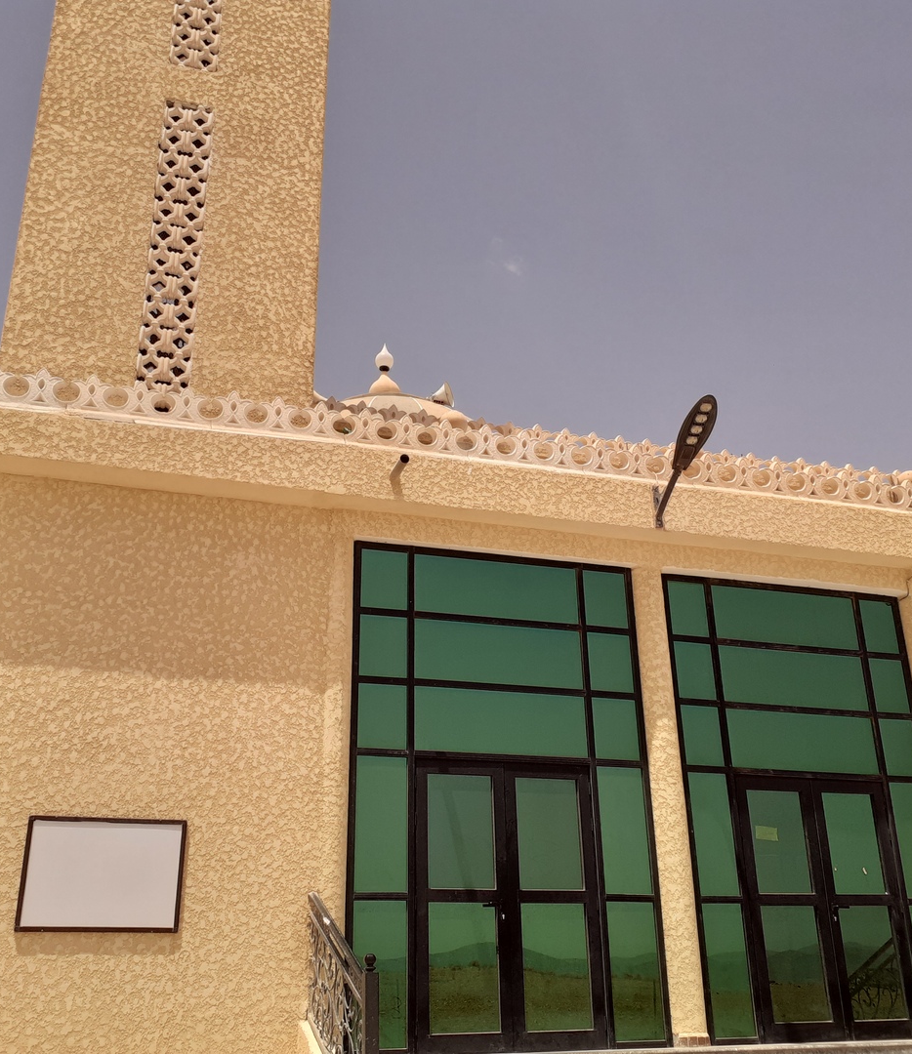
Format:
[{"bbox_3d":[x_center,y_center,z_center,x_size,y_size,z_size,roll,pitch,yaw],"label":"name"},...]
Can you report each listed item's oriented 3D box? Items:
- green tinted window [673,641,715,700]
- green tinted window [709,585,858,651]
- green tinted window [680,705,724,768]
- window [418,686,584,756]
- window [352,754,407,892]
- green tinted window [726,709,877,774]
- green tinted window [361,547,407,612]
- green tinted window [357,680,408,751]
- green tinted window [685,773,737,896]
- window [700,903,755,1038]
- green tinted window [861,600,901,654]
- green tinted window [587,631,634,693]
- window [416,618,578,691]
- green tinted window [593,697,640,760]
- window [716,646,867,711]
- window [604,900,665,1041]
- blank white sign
[{"bbox_3d":[2.089,1.258,9.552,0.358,0.500,0.050,6,-25,-16],"label":"green tinted window"},{"bbox_3d":[3.027,0.837,10.059,1.478,0.503,0.050,6,-25,-16],"label":"green tinted window"},{"bbox_3d":[2.164,1.834,9.614,0.369,0.514,0.050,6,-24,-16],"label":"green tinted window"},{"bbox_3d":[0.386,1.628,9.104,1.509,0.523,0.050,6,-24,-16],"label":"window"},{"bbox_3d":[-0.573,2.297,8.498,0.413,1.025,0.050,6,-24,-16],"label":"window"},{"bbox_3d":[3.144,1.941,9.898,1.528,0.513,0.050,6,-24,-16],"label":"green tinted window"},{"bbox_3d":[-0.568,0.425,8.782,0.390,0.494,0.050,6,-24,-17],"label":"green tinted window"},{"bbox_3d":[-0.567,1.478,8.548,0.391,0.506,0.050,6,-25,-16],"label":"green tinted window"},{"bbox_3d":[2.079,2.472,8.834,0.356,0.962,0.050,6,-24,-17],"label":"green tinted window"},{"bbox_3d":[2.214,3.587,8.888,0.372,1.006,0.050,6,-24,-16],"label":"window"},{"bbox_3d":[3.985,0.941,10.340,0.363,0.503,0.050,6,-25,-16],"label":"green tinted window"},{"bbox_3d":[1.321,1.160,9.334,0.398,0.500,0.050,6,-25,-16],"label":"green tinted window"},{"bbox_3d":[0.359,1.032,8.848,1.440,0.492,0.050,6,-24,-17],"label":"window"},{"bbox_3d":[1.300,1.646,8.916,0.396,0.504,0.050,6,-24,-17],"label":"green tinted window"},{"bbox_3d":[2.983,1.337,9.646,1.467,0.501,0.050,6,-24,-17],"label":"window"},{"bbox_3d":[1.367,3.382,8.362,0.398,0.980,0.050,6,-25,-16],"label":"window"},{"bbox_3d":[-2.396,2.369,7.472,1.040,0.742,0.040,6,-25,-16],"label":"blank white sign"}]

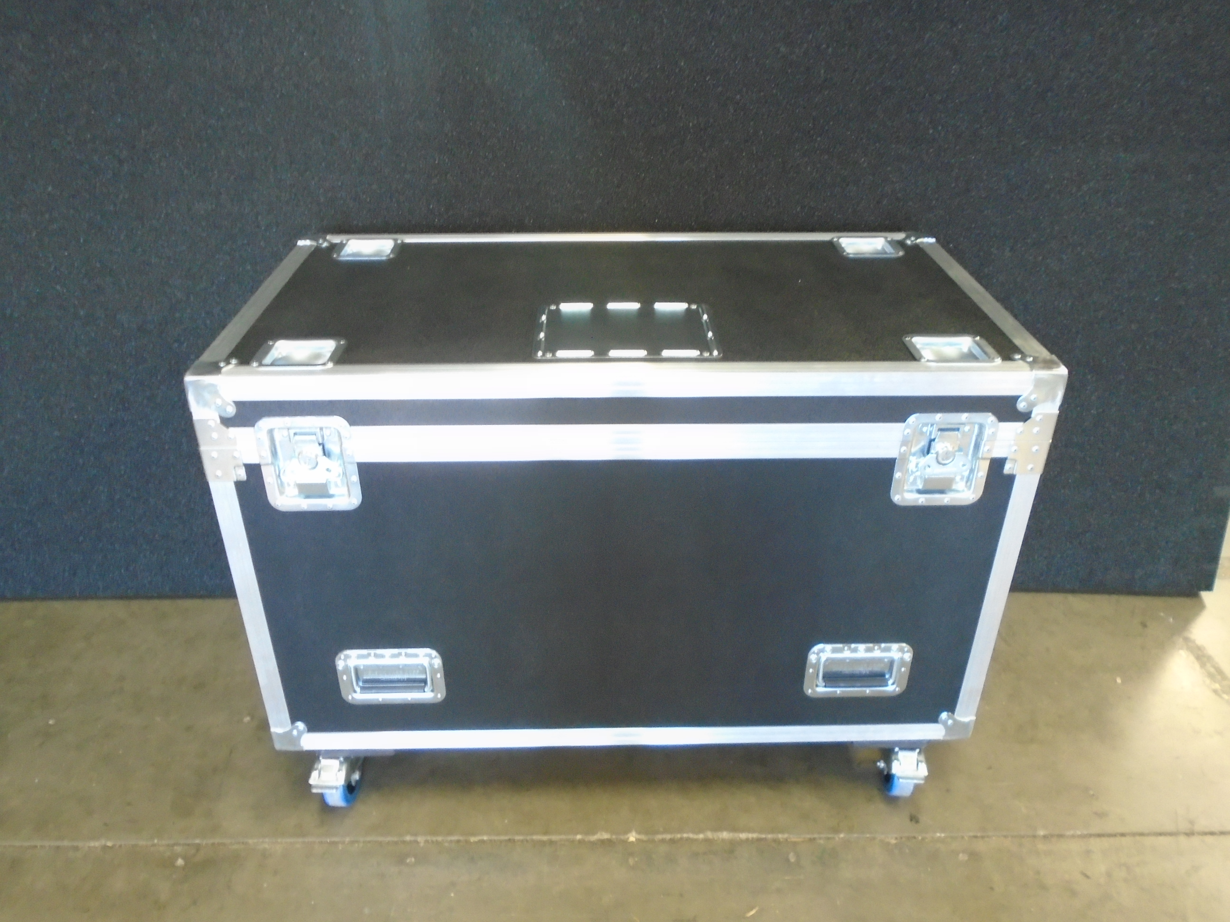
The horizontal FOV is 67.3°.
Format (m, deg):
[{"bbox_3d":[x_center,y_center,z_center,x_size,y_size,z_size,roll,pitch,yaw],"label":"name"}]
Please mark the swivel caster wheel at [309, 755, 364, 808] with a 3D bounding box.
[{"bbox_3d":[-0.481,0.517,1.577,0.085,0.138,0.142,-1,31,-1],"label":"swivel caster wheel"}]

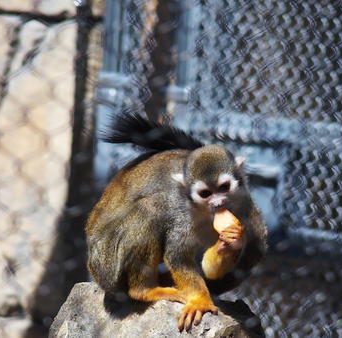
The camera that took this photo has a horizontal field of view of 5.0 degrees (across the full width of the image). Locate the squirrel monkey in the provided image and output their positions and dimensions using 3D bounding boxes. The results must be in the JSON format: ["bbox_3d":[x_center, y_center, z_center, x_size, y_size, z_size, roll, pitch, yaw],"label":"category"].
[{"bbox_3d":[0.004,0.050,3.700,0.135,0.195,0.190,-8,12,-41],"label":"squirrel monkey"}]

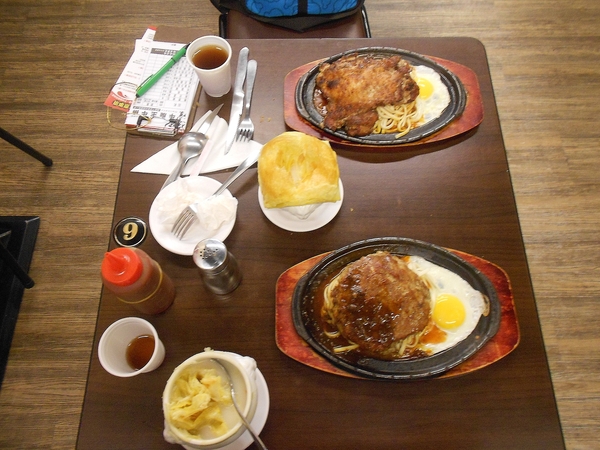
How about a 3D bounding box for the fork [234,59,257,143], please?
[{"bbox_3d":[-0.089,-0.220,0.783,0.026,0.018,0.176,2,68,1],"label":"fork"}]

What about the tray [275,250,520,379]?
[{"bbox_3d":[0.134,0.119,0.642,0.336,0.022,0.194,0,68,0],"label":"tray"}]

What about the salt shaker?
[{"bbox_3d":[-0.115,0.057,0.626,0.057,0.099,0.057,0,68,0],"label":"salt shaker"}]

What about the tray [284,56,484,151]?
[{"bbox_3d":[0.138,-0.209,0.760,0.328,0.023,0.196,-1,69,0],"label":"tray"}]

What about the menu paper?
[{"bbox_3d":[-0.239,-0.255,0.783,0.154,0.015,0.238,6,69,2],"label":"menu paper"}]

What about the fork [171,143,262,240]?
[{"bbox_3d":[-0.123,-0.051,0.684,0.026,0.020,0.184,43,87,16],"label":"fork"}]

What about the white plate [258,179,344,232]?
[{"bbox_3d":[0.002,-0.047,0.711,0.133,0.021,0.133,0,68,0],"label":"white plate"}]

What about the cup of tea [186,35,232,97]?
[{"bbox_3d":[-0.148,-0.265,0.771,0.073,0.076,0.073,0,68,0],"label":"cup of tea"}]

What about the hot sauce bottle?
[{"bbox_3d":[-0.219,0.069,0.589,0.070,0.158,0.070,0,68,0],"label":"hot sauce bottle"}]

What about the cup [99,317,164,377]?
[{"bbox_3d":[-0.211,0.163,0.588,0.073,0.075,0.073,0,69,0],"label":"cup"}]

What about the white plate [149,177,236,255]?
[{"bbox_3d":[-0.161,-0.014,0.686,0.131,0.021,0.131,0,69,0],"label":"white plate"}]

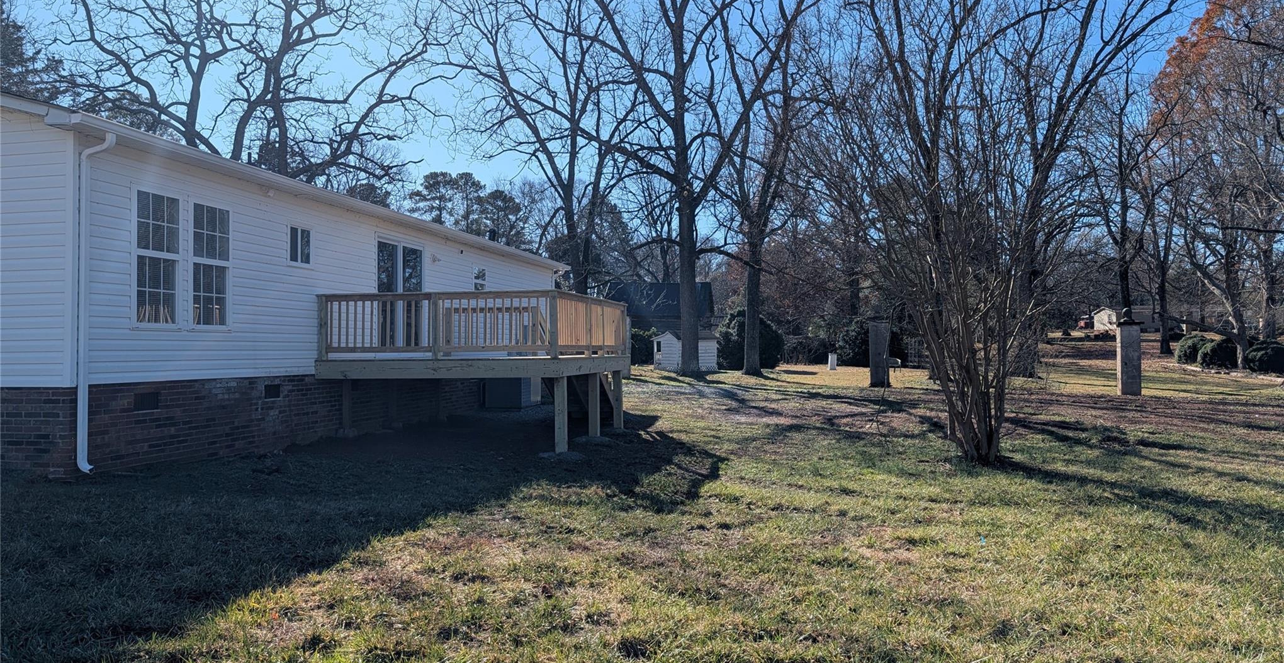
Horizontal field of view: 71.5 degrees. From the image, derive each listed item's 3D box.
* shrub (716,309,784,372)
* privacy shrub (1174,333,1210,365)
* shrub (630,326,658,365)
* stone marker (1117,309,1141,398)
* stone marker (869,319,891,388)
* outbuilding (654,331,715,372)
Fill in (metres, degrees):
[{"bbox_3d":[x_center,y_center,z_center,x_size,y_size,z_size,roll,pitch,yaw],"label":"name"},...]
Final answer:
[{"bbox_3d":[5.201,0.361,42.800,3.100,2.950,2.900,-1,-1,13],"label":"shrub"},{"bbox_3d":[28.414,0.906,46.000,1.950,1.600,1.900,-1,-1,13],"label":"privacy shrub"},{"bbox_3d":[0.027,0.756,48.000,2.100,2.100,2.000,-1,-1,13],"label":"shrub"},{"bbox_3d":[14.217,0.629,26.000,0.560,2.450,0.560,-1,-1,14],"label":"stone marker"},{"bbox_3d":[7.473,0.715,28.000,0.580,2.100,0.520,-1,-1,13],"label":"stone marker"},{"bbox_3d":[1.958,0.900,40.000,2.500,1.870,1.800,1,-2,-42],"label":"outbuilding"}]

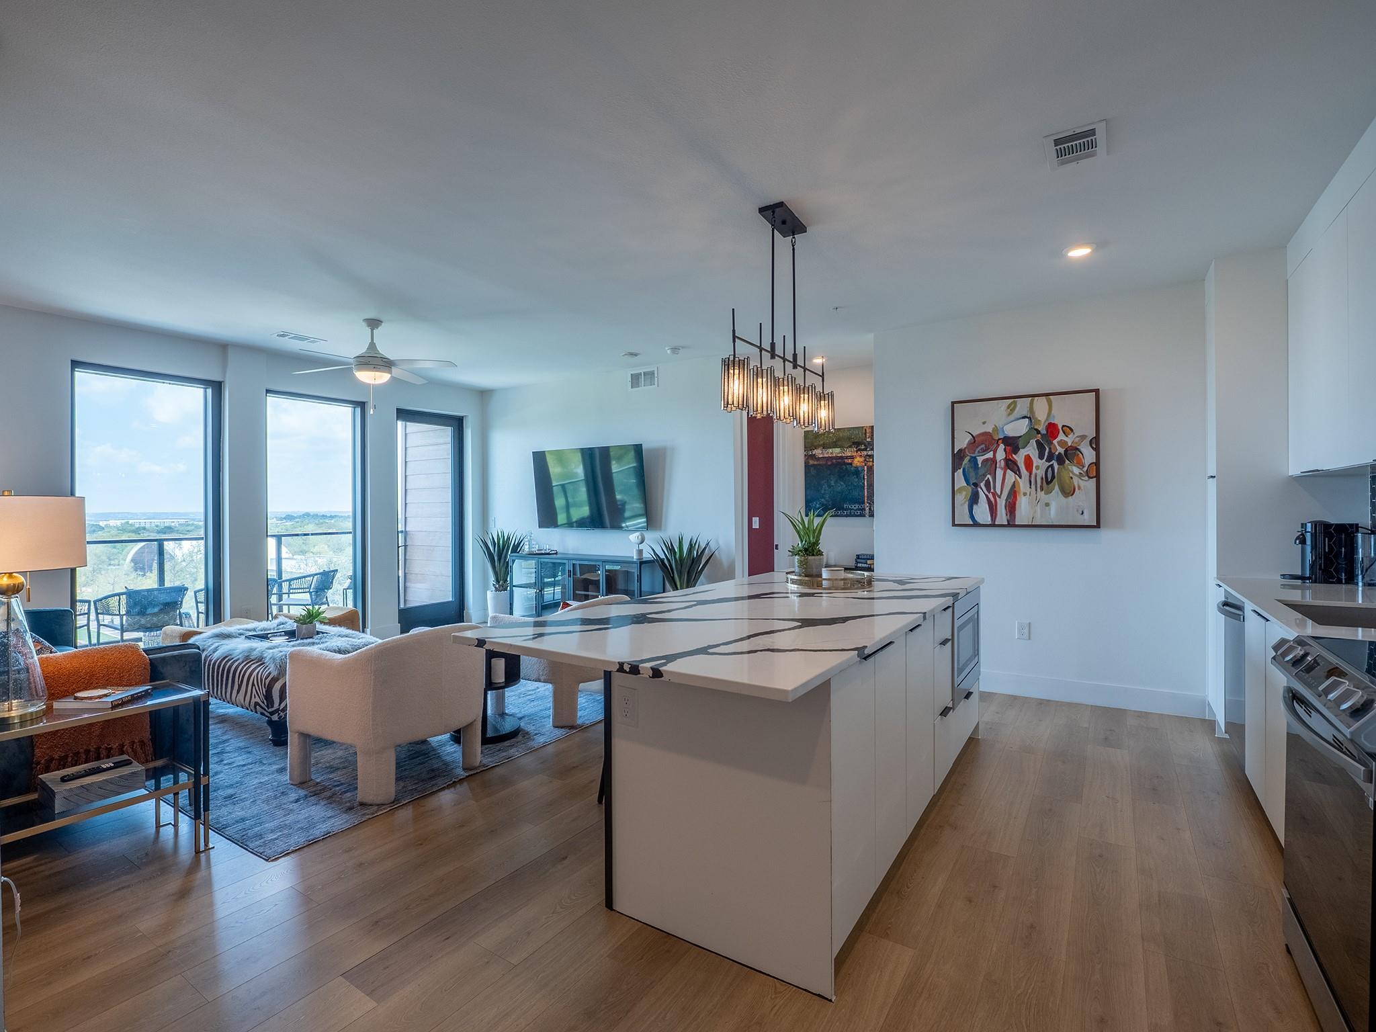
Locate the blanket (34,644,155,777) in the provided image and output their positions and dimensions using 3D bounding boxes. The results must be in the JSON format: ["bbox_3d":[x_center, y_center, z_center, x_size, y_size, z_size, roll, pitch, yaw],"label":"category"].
[{"bbox_3d":[-2.497,0.812,2.636,0.270,0.470,0.370,0,0,33],"label":"blanket"}]

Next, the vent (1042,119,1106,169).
[{"bbox_3d":[1.535,-1.449,2.516,0.204,0.020,0.295,0,0,33],"label":"vent"}]

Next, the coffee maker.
[{"bbox_3d":[3.582,0.199,3.558,0.360,0.338,0.160,0,0,33],"label":"coffee maker"}]

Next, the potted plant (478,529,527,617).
[{"bbox_3d":[-2.112,0.737,7.168,0.570,1.165,0.550,0,0,33],"label":"potted plant"}]

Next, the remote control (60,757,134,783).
[{"bbox_3d":[-2.206,0.956,2.381,0.043,0.020,0.195,0,0,33],"label":"remote control"}]

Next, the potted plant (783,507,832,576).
[{"bbox_3d":[0.673,0.160,3.542,0.260,0.416,0.260,0,0,33],"label":"potted plant"}]

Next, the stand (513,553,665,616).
[{"bbox_3d":[-1.080,0.874,6.617,1.790,0.880,0.380,0,0,33],"label":"stand"}]

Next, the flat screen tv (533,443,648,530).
[{"bbox_3d":[-1.011,-0.279,6.517,1.450,0.830,0.055,0,6,32],"label":"flat screen tv"}]

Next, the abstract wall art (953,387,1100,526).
[{"bbox_3d":[2.377,-0.385,4.526,0.928,0.939,0.045,0,0,33],"label":"abstract wall art"}]

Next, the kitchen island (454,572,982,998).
[{"bbox_3d":[0.469,0.841,2.901,1.217,0.914,2.693,0,0,33],"label":"kitchen island"}]

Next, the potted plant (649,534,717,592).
[{"bbox_3d":[-0.040,0.737,5.796,0.630,1.150,0.600,0,0,33],"label":"potted plant"}]

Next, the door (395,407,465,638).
[{"bbox_3d":[-2.898,0.070,7.128,0.090,2.444,0.920,0,0,33],"label":"door"}]

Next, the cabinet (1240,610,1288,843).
[{"bbox_3d":[2.611,0.832,2.436,0.590,0.810,0.930,0,0,33],"label":"cabinet"}]

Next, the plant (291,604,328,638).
[{"bbox_3d":[-2.545,0.702,4.282,0.200,0.225,0.200,0,0,33],"label":"plant"}]

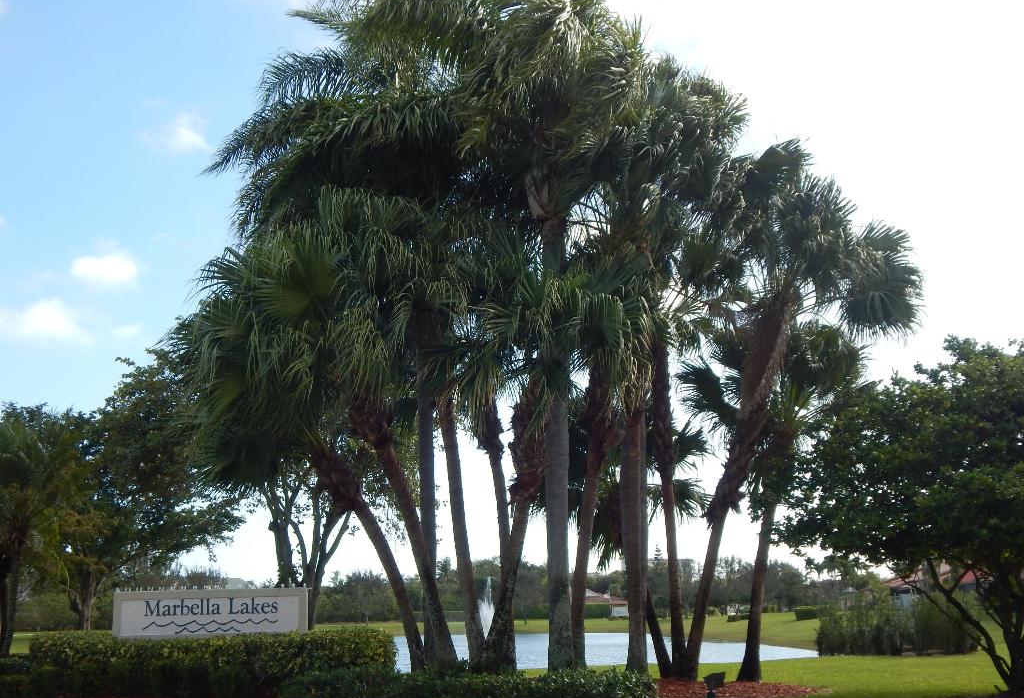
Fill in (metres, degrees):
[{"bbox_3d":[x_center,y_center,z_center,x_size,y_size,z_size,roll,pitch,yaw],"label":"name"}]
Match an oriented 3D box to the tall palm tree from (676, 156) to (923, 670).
[{"bbox_3d":[5.783,1.121,22.295,5.217,10.308,4.200,-1,-13,0],"label":"tall palm tree"}]

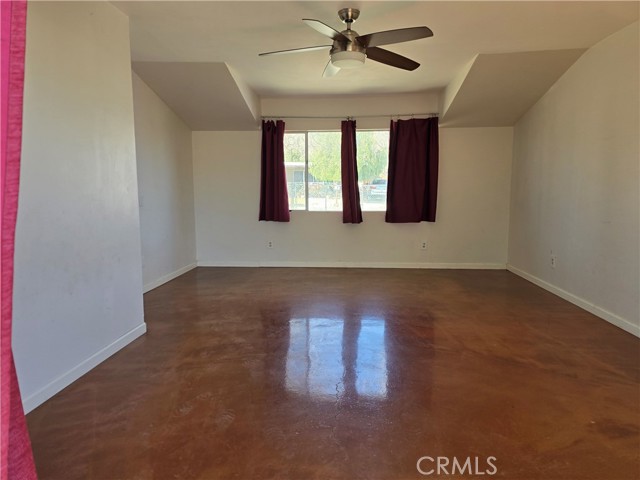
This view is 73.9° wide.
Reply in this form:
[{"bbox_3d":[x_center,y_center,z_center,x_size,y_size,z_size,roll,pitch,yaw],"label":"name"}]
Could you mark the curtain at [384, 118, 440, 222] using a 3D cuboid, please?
[{"bbox_3d":[1.295,-0.970,5.993,0.738,1.459,0.100,0,7,4],"label":"curtain"}]

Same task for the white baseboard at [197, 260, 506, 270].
[{"bbox_3d":[0.419,0.382,6.289,4.574,0.083,0.018,0,7,4],"label":"white baseboard"}]

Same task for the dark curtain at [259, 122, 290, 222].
[{"bbox_3d":[-0.650,-0.979,6.129,0.454,1.448,0.100,0,7,4],"label":"dark curtain"}]

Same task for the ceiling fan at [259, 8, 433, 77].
[{"bbox_3d":[0.174,-1.456,3.099,1.317,0.378,1.301,0,7,4],"label":"ceiling fan"}]

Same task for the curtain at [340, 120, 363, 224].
[{"bbox_3d":[0.455,-0.954,6.054,0.307,1.456,0.100,0,7,4],"label":"curtain"}]

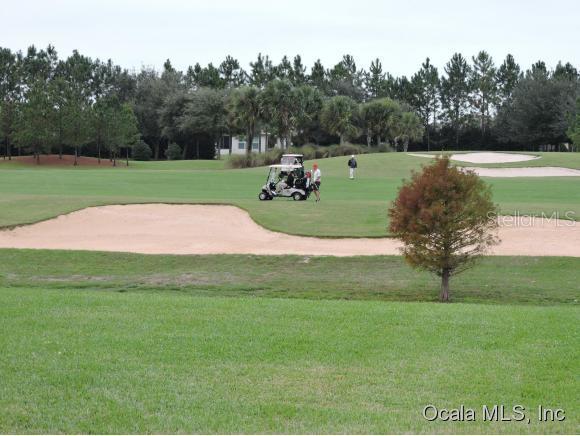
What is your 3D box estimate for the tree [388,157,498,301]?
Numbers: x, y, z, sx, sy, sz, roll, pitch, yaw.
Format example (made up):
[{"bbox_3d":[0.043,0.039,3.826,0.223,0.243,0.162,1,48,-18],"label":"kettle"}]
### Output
[{"bbox_3d":[3.280,0.214,43.000,2.330,3.100,2.280,0,2,0],"label":"tree"}]

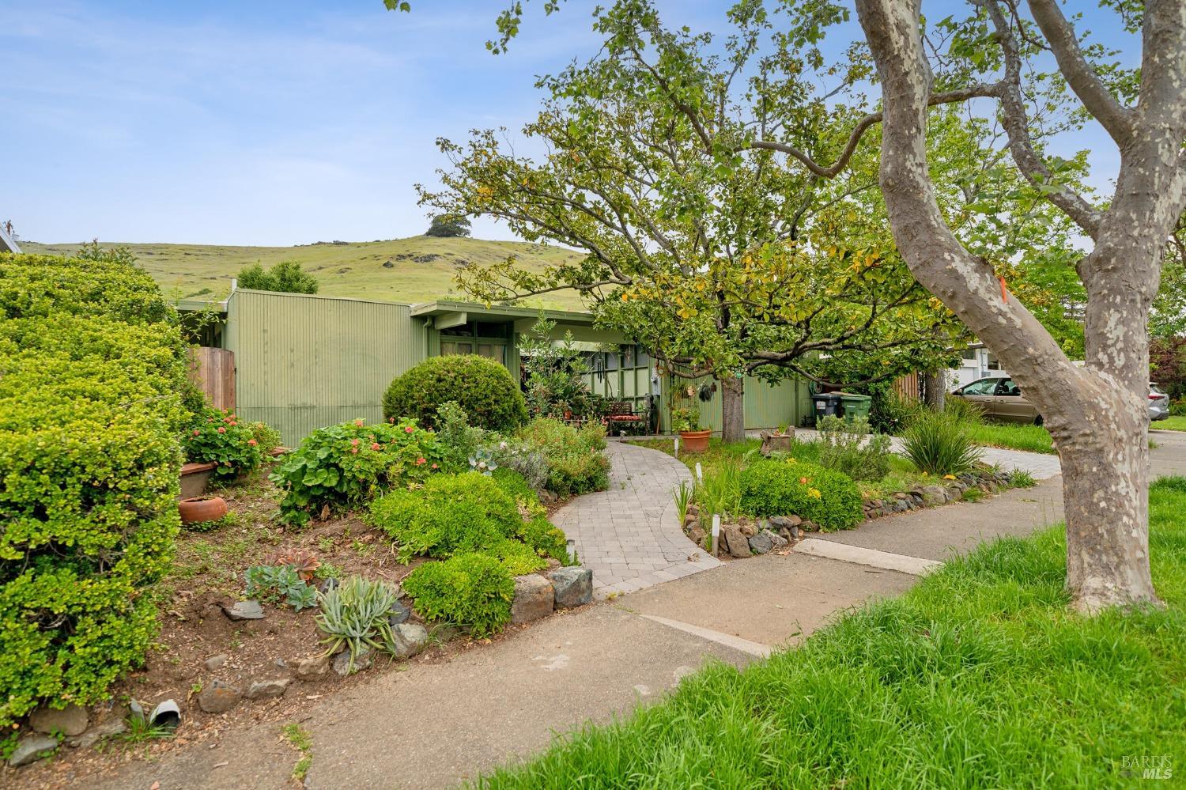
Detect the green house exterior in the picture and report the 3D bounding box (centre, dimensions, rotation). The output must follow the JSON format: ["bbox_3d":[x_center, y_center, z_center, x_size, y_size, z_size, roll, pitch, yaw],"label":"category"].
[{"bbox_3d":[-1.947,-0.402,17.458,16.900,2.900,9.000,-1,0,-35],"label":"green house exterior"}]

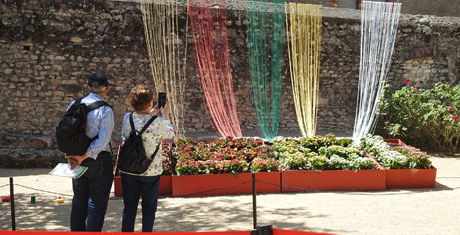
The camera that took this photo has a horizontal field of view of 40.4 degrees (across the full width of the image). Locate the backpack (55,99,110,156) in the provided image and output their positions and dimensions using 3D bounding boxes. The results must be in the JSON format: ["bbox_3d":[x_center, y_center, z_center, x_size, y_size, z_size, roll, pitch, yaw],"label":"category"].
[{"bbox_3d":[-1.335,0.079,5.450,0.320,0.500,0.280,2,3,42],"label":"backpack"}]

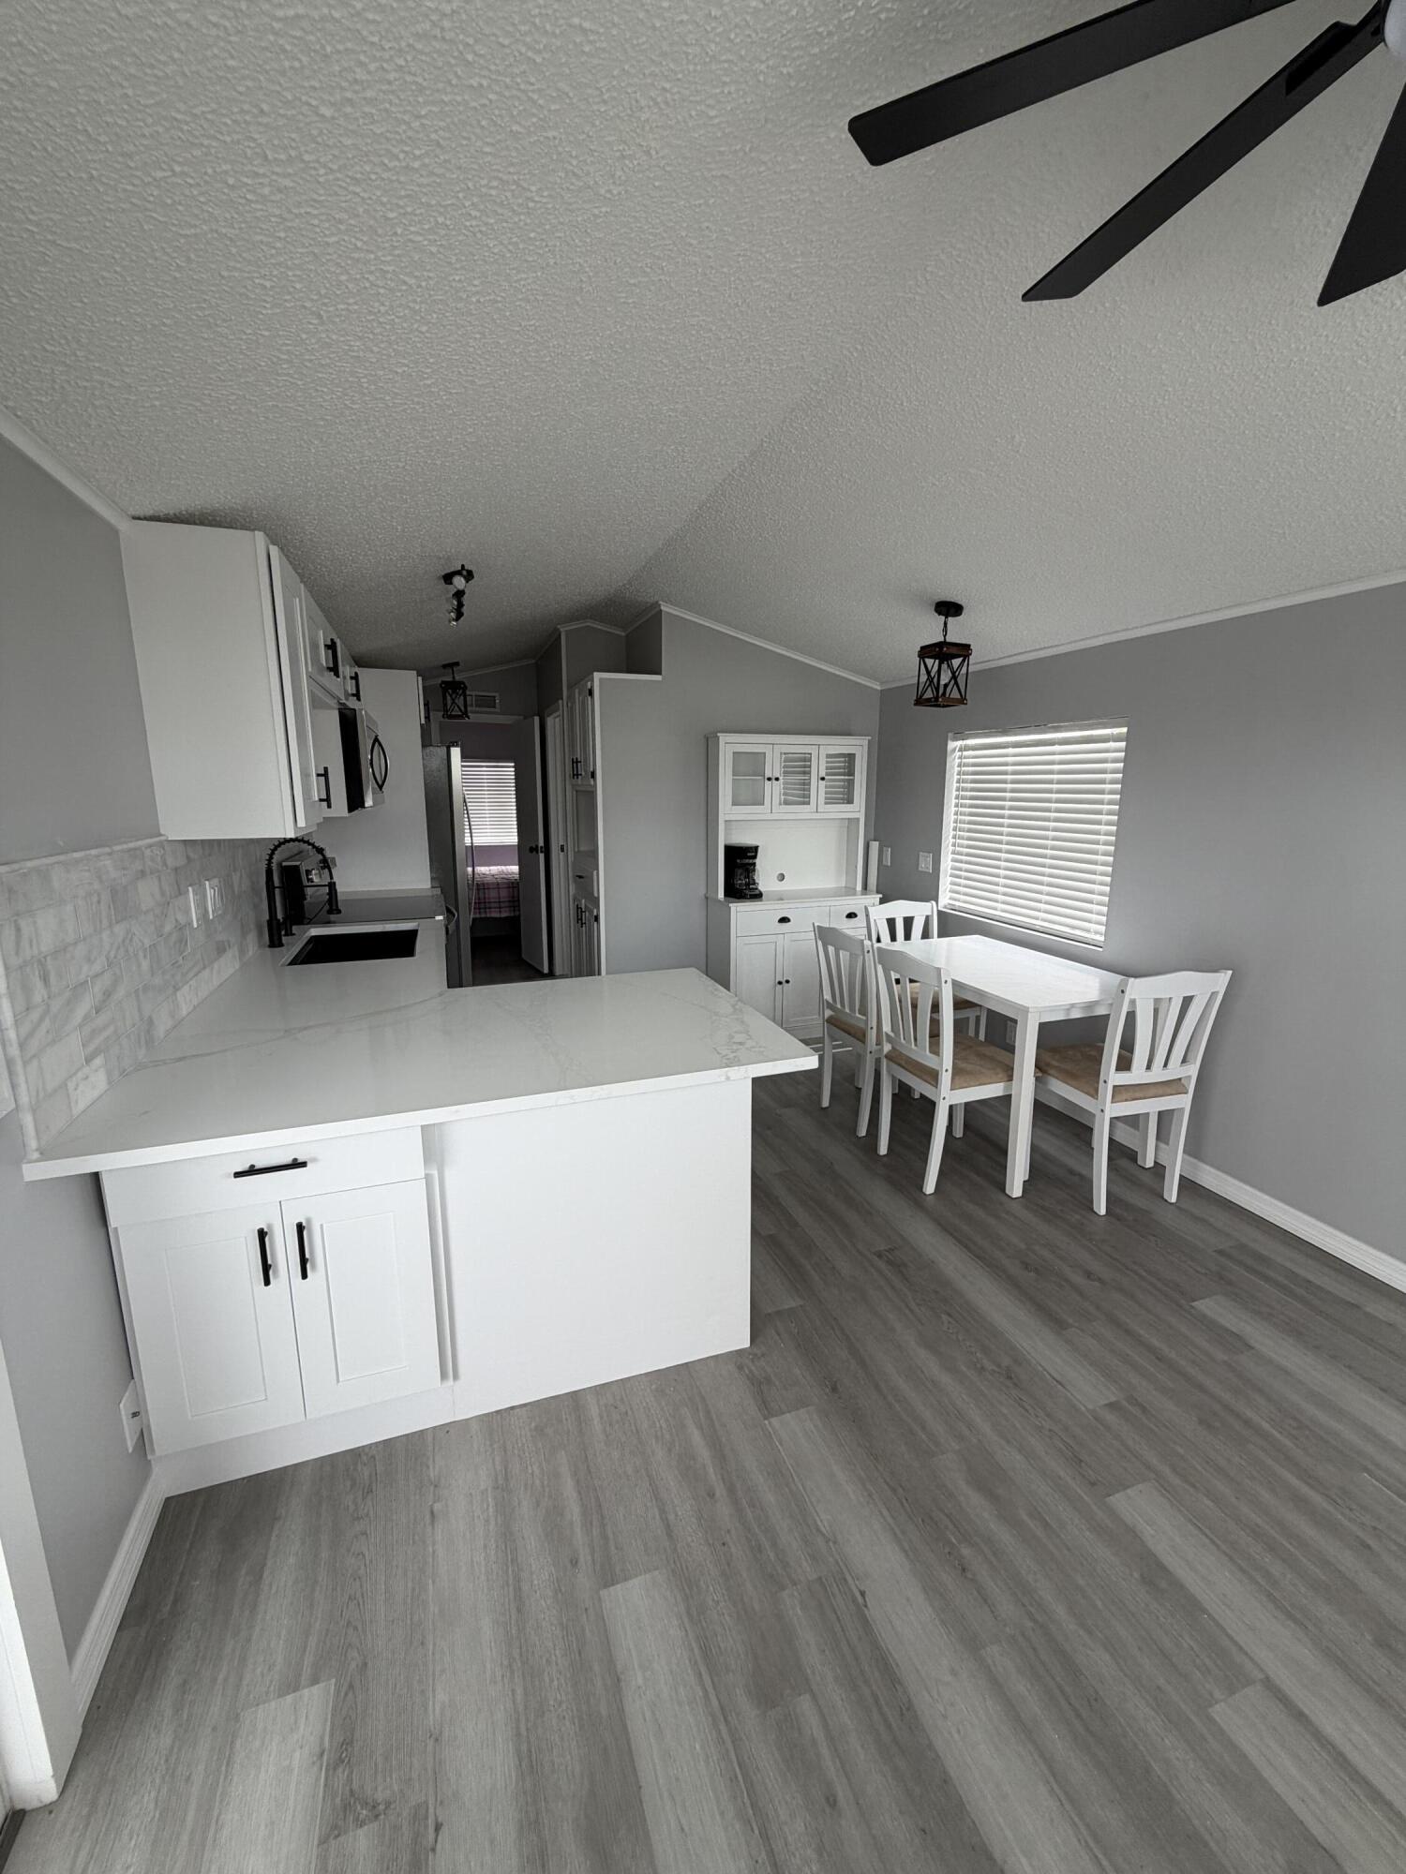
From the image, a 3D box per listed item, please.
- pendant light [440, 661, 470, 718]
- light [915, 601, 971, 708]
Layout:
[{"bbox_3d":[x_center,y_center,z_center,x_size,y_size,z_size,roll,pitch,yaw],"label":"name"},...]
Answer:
[{"bbox_3d":[-1.739,-1.724,5.301,0.182,0.372,0.180,-4,12,-19],"label":"pendant light"},{"bbox_3d":[1.030,-1.212,3.231,0.175,0.415,0.175,-4,12,-19],"label":"light"}]

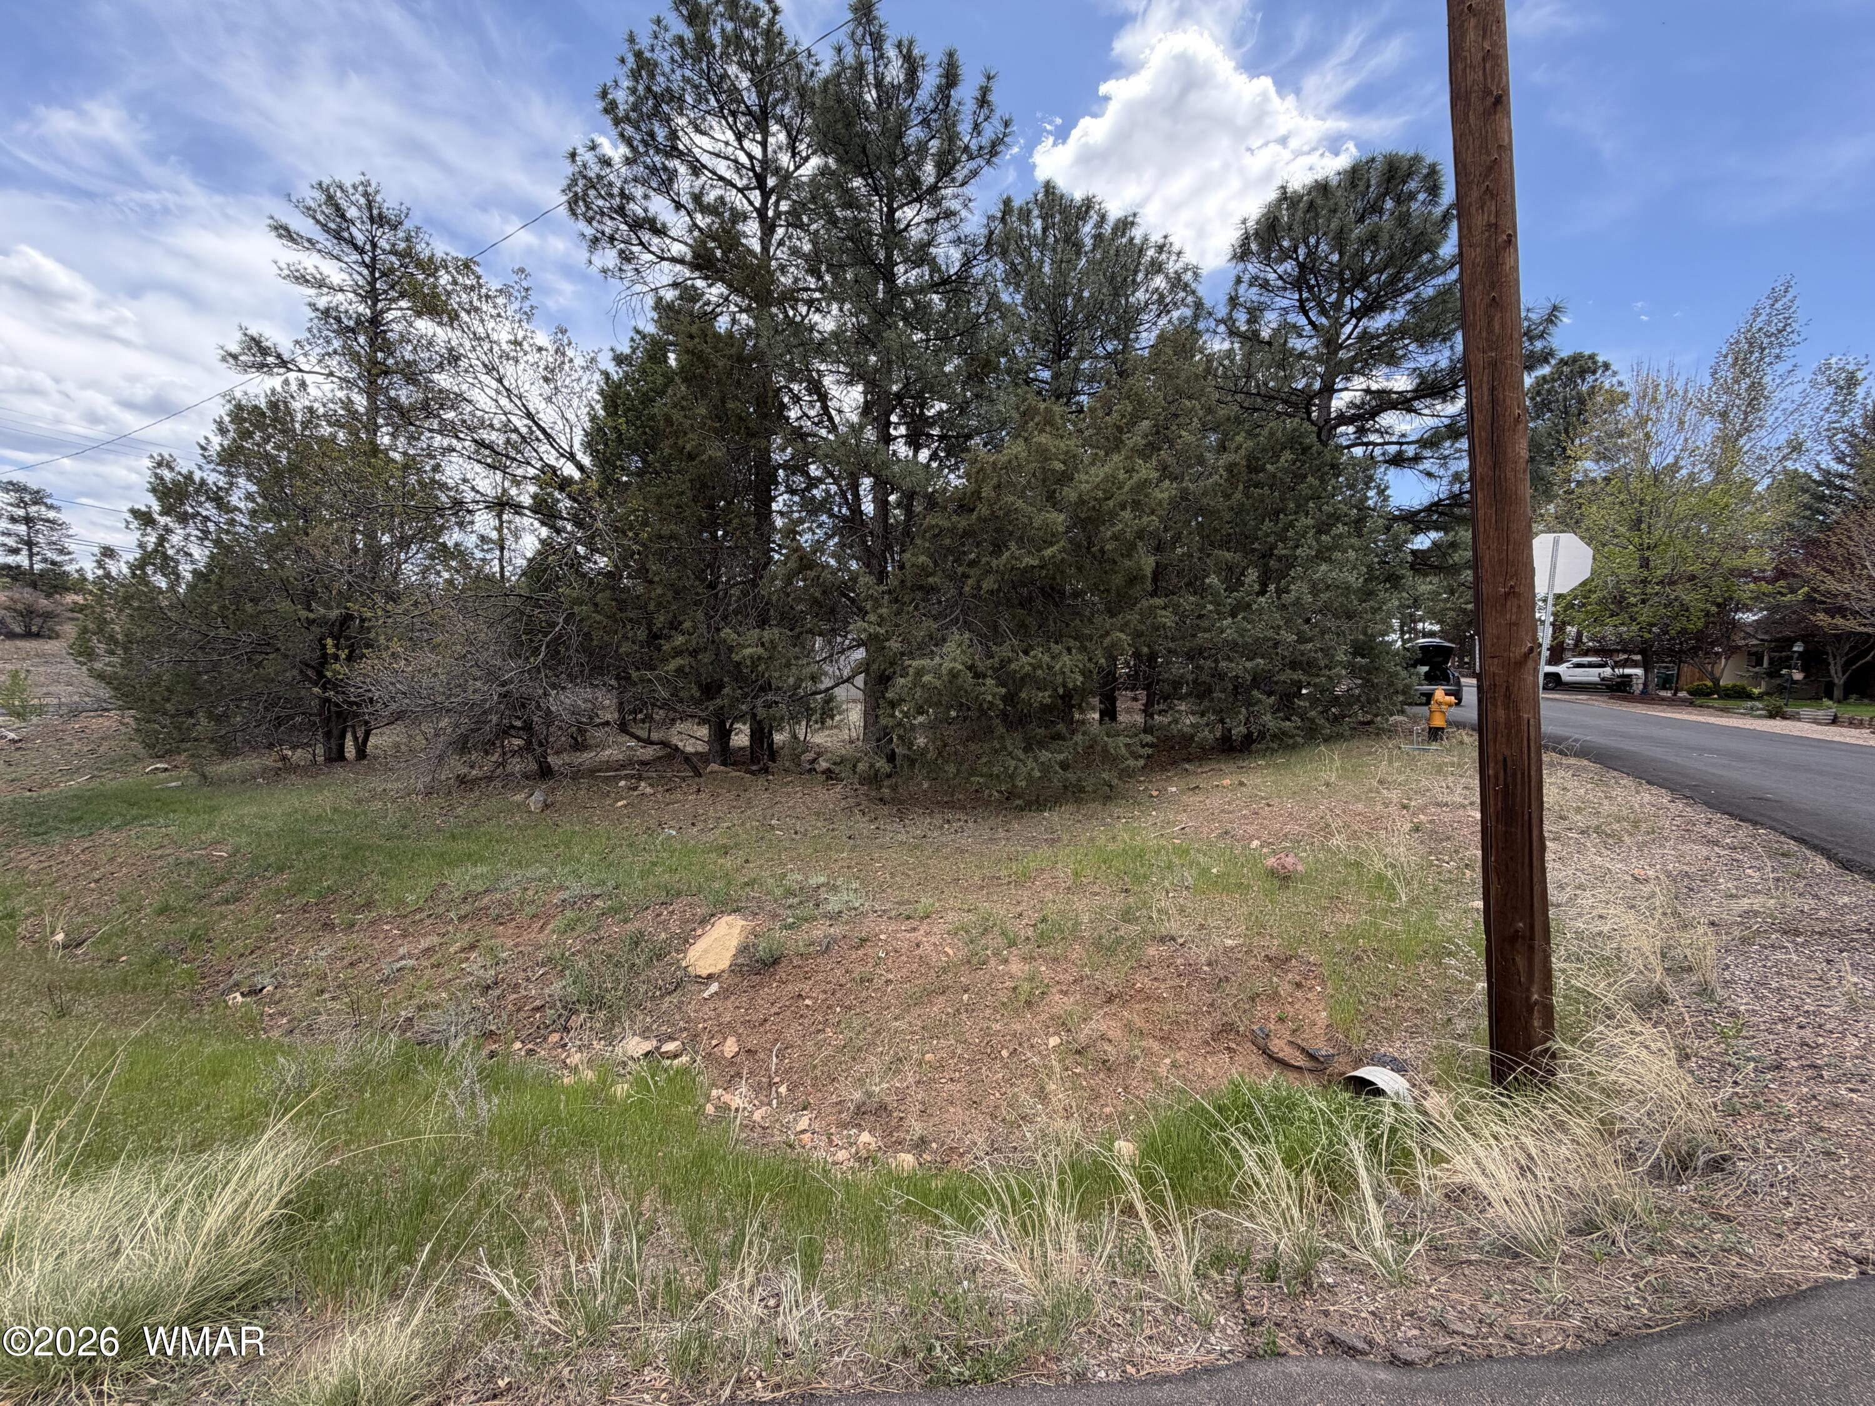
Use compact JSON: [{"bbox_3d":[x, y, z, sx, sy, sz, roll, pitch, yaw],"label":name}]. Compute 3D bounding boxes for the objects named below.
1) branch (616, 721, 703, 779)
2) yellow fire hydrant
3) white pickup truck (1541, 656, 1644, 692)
[{"bbox_3d":[-3.870,0.655,10.600,1.150,0.720,0.450,-1,2,-14],"label":"branch"},{"bbox_3d":[7.887,0.192,11.859,0.400,0.860,0.380,1,3,29],"label":"yellow fire hydrant"},{"bbox_3d":[40.250,-1.810,47.200,5.650,1.900,2.000,1,2,23],"label":"white pickup truck"}]

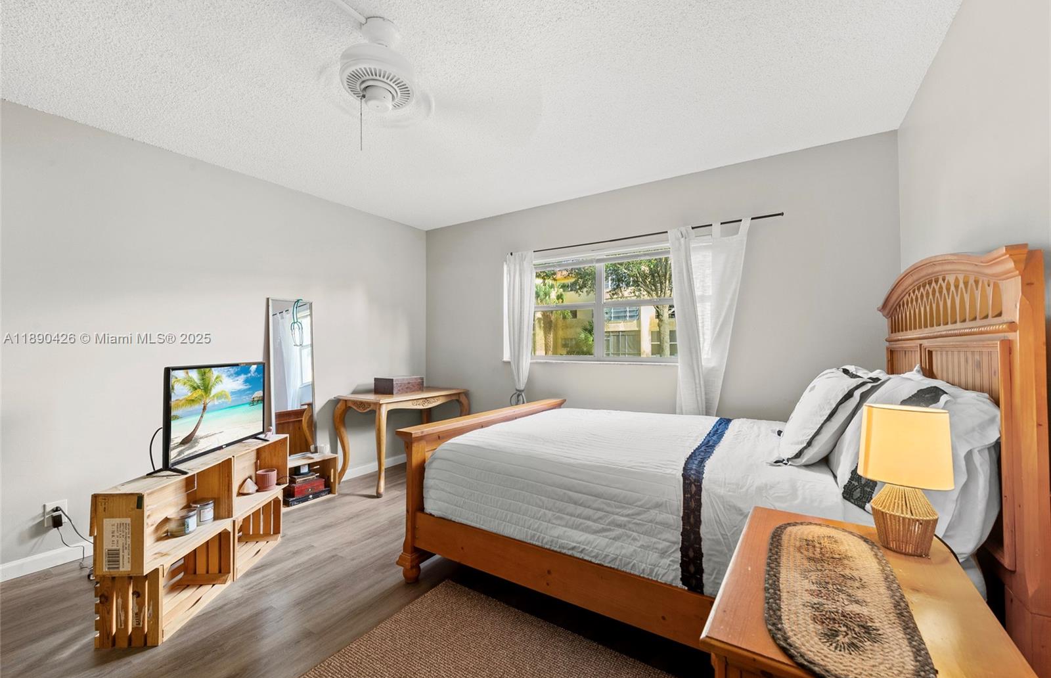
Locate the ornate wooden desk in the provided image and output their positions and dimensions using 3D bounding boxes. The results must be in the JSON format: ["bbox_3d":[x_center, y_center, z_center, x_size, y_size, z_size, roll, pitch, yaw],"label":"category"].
[{"bbox_3d":[-1.101,0.869,4.020,0.580,0.750,1.060,-1,-1,31],"label":"ornate wooden desk"}]

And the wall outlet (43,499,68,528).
[{"bbox_3d":[-2.517,0.938,2.349,0.012,0.122,0.080,-1,-1,31],"label":"wall outlet"}]

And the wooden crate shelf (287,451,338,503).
[{"bbox_3d":[-1.713,1.082,3.344,0.240,0.307,0.457,-1,-1,31],"label":"wooden crate shelf"}]

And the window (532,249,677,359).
[{"bbox_3d":[0.582,-0.262,3.657,1.820,0.920,0.100,-1,-1,34],"label":"window"}]

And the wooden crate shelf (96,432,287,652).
[{"bbox_3d":[-1.578,0.910,2.203,0.240,0.616,1.085,0,-1,-2],"label":"wooden crate shelf"}]

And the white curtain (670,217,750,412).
[{"bbox_3d":[1.275,0.057,3.033,0.530,1.730,0.120,-1,-1,34],"label":"white curtain"}]

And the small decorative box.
[{"bbox_3d":[-1.169,0.427,4.061,0.245,0.137,0.350,-1,-1,31],"label":"small decorative box"}]

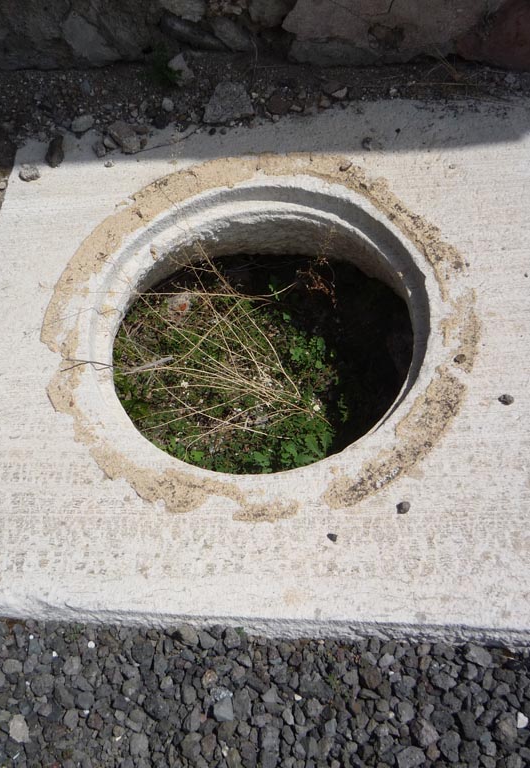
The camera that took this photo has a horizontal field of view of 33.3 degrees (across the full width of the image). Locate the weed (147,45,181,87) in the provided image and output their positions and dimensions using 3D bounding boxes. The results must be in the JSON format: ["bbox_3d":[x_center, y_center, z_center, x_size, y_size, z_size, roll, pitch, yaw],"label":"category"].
[{"bbox_3d":[-0.227,-0.730,2.034,0.070,0.070,0.101,-12,60,0],"label":"weed"}]

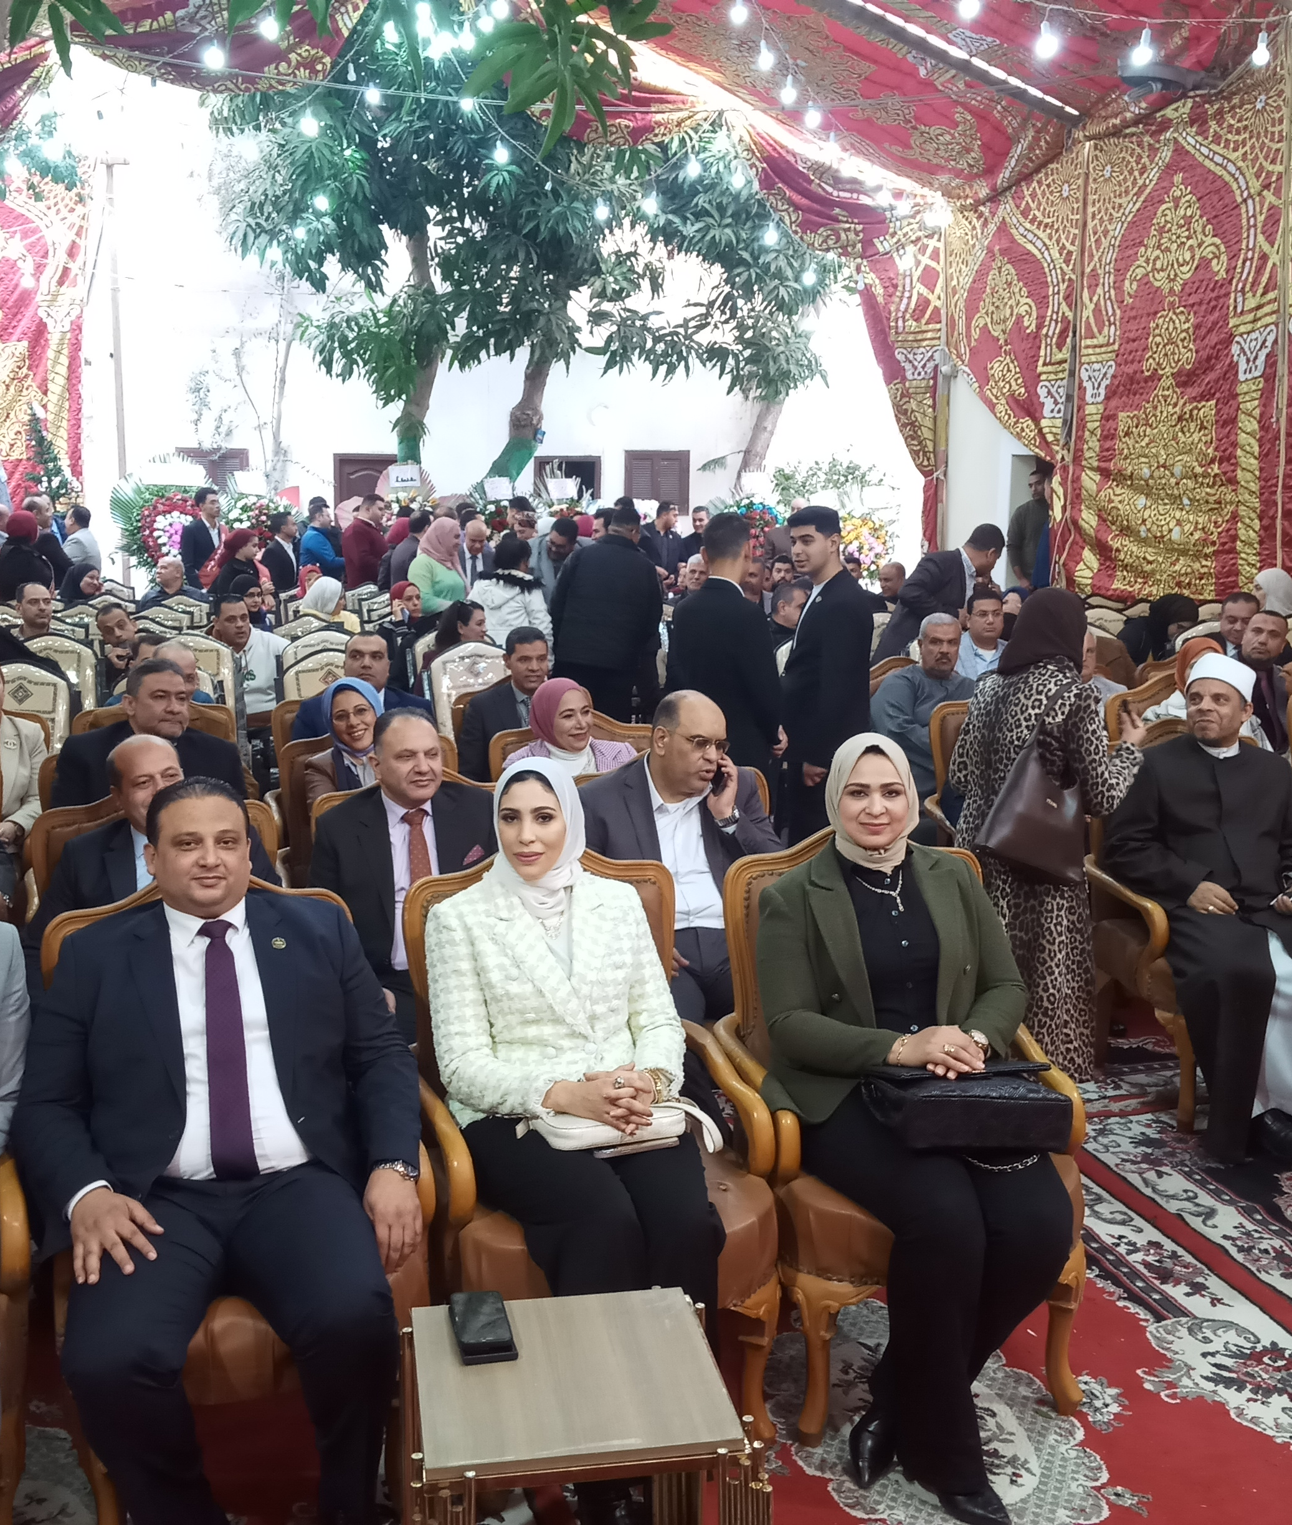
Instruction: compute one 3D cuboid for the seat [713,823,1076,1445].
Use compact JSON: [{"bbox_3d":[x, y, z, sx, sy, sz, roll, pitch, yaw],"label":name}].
[{"bbox_3d":[0.514,0.723,3.458,0.660,1.110,0.700,-2,10,-14],"label":"seat"}]

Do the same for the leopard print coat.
[{"bbox_3d":[1.240,0.332,5.091,0.500,1.320,0.430,5,11,28],"label":"leopard print coat"}]

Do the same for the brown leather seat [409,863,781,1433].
[{"bbox_3d":[-0.140,0.751,3.305,0.670,1.090,0.720,-3,10,-17],"label":"brown leather seat"}]

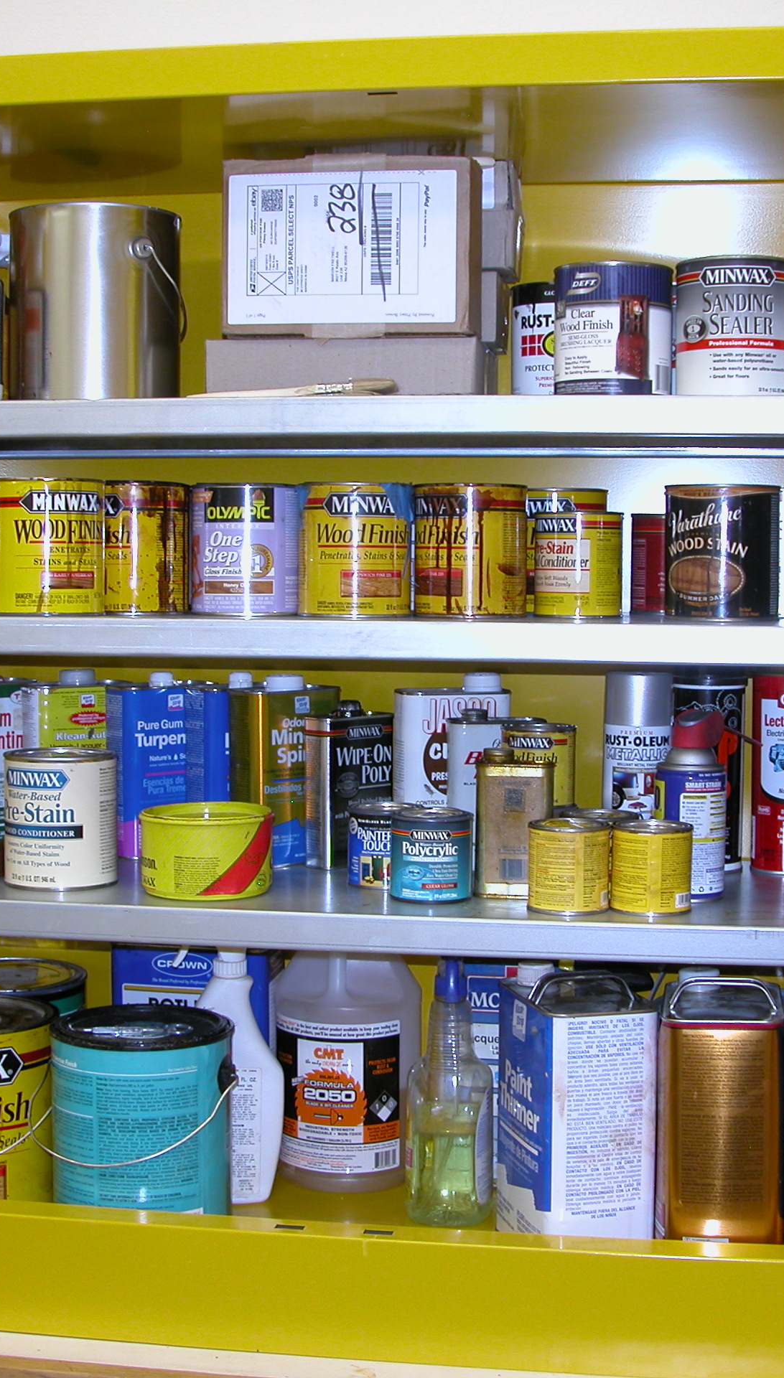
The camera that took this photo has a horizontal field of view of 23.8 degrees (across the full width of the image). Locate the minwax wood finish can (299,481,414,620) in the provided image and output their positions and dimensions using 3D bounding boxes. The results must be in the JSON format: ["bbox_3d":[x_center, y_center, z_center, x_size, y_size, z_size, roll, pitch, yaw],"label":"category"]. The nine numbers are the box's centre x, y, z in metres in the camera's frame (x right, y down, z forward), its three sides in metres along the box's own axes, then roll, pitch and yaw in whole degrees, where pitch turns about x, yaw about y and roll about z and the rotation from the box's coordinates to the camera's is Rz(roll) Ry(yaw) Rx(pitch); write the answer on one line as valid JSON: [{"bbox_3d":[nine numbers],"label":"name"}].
[{"bbox_3d":[-0.034,-0.133,1.773,0.108,0.124,0.108,0,4,0],"label":"minwax wood finish can"}]

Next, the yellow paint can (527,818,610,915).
[{"bbox_3d":[0.160,0.159,1.671,0.074,0.076,0.074,1,4,6],"label":"yellow paint can"}]

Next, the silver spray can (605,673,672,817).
[{"bbox_3d":[0.240,0.086,1.812,0.066,0.203,0.066,1,4,8],"label":"silver spray can"}]

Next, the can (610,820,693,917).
[{"bbox_3d":[0.236,0.162,1.690,0.073,0.076,0.073,1,4,6],"label":"can"}]

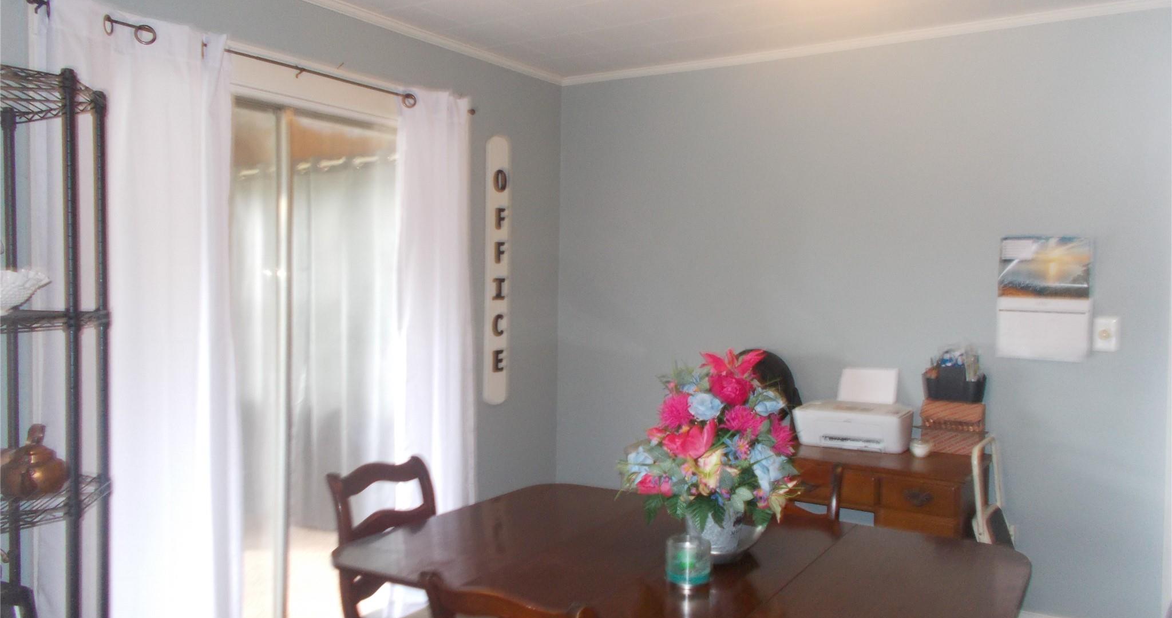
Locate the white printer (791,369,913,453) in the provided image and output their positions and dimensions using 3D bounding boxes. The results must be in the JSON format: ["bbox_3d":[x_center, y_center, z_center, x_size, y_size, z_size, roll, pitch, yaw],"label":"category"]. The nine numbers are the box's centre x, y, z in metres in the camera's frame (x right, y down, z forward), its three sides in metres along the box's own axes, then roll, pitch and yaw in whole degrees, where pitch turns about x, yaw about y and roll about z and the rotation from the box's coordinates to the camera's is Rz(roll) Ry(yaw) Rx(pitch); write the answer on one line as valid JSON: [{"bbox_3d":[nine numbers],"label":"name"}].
[{"bbox_3d":[1.099,0.394,3.579,0.430,0.300,0.300,2,3,31],"label":"white printer"}]

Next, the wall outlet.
[{"bbox_3d":[1.911,0.093,3.234,0.077,0.121,0.015,2,3,31],"label":"wall outlet"}]

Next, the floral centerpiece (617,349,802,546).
[{"bbox_3d":[0.329,0.371,2.290,0.460,0.530,0.440,1,2,0],"label":"floral centerpiece"}]

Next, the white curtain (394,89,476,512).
[{"bbox_3d":[-0.614,0.177,3.568,0.110,2.100,0.470,2,3,31],"label":"white curtain"}]

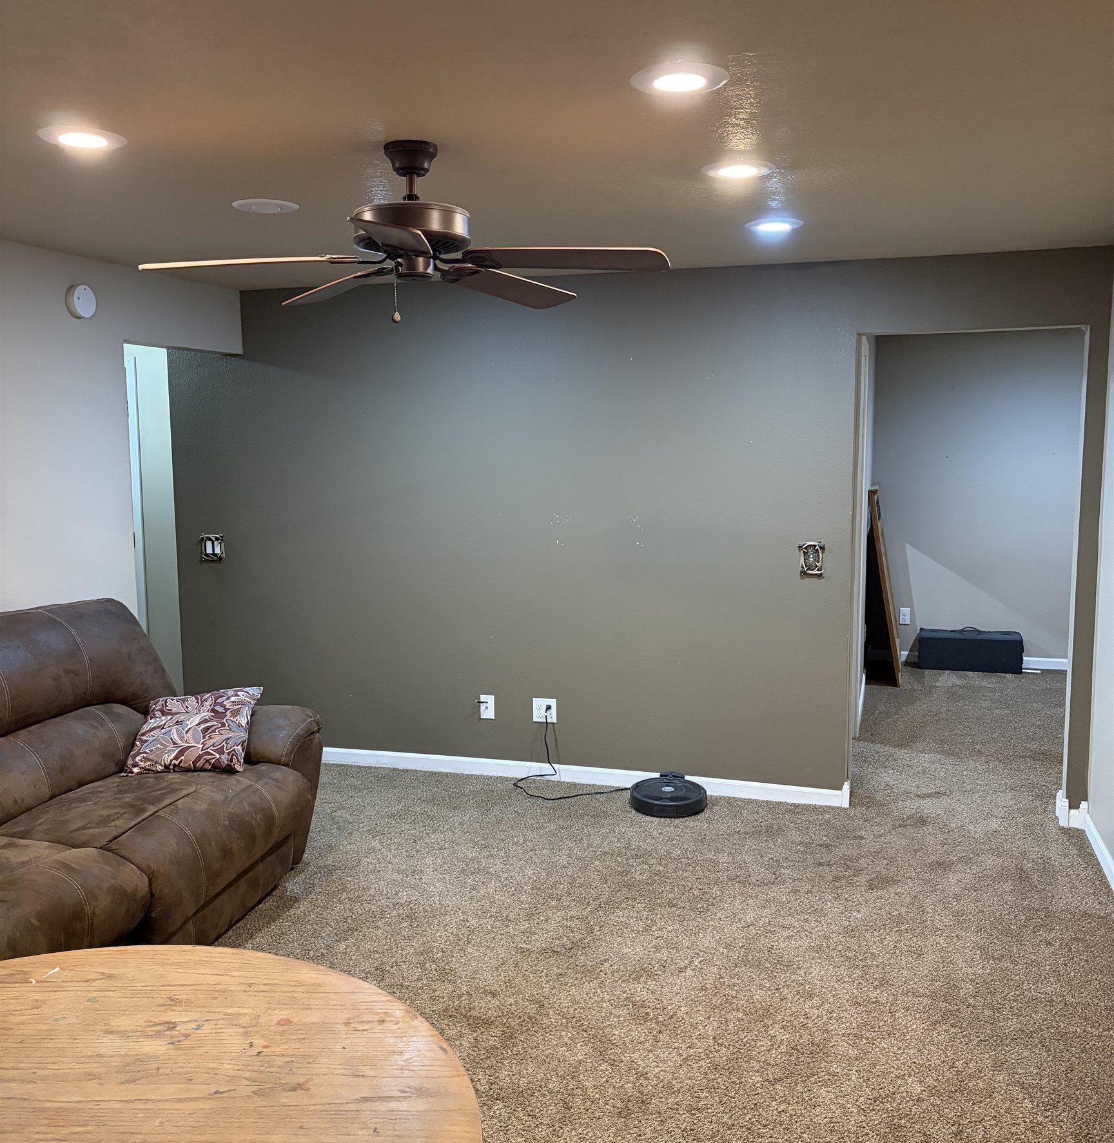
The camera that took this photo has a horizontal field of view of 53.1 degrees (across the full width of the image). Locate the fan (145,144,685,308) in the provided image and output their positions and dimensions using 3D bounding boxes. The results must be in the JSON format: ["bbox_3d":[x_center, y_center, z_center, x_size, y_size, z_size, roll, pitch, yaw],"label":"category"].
[{"bbox_3d":[-0.371,-0.908,2.846,1.300,0.340,1.270,-1,6,-2],"label":"fan"}]

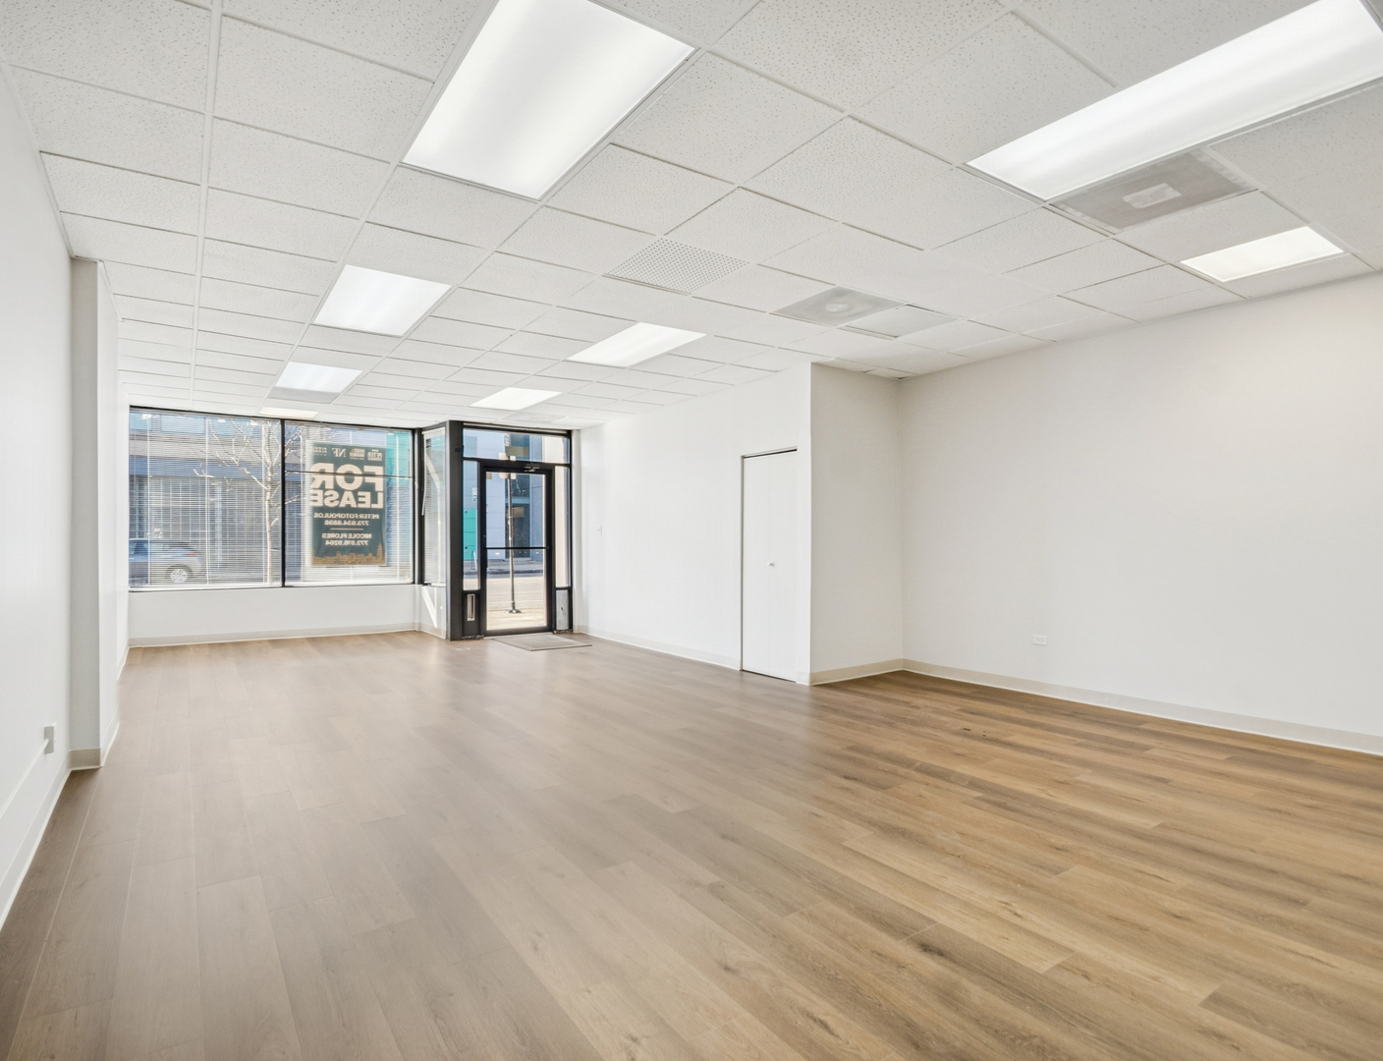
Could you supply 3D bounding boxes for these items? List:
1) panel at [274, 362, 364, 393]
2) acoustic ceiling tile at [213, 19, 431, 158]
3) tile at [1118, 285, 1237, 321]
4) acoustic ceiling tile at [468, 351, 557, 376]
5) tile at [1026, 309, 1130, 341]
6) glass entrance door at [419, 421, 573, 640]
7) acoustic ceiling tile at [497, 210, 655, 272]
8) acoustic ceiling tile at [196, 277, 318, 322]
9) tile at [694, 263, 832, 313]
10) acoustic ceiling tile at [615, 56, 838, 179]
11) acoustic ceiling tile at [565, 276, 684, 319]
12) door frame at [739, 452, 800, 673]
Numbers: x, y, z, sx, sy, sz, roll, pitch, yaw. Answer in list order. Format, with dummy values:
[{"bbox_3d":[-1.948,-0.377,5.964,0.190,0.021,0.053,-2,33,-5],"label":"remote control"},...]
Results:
[{"bbox_3d":[-3.499,-1.423,6.207,0.606,0.060,1.189,0,-2,-35],"label":"panel"},{"bbox_3d":[-1.296,-1.516,2.325,0.606,0.022,0.595,0,-2,-35],"label":"acoustic ceiling tile"},{"bbox_3d":[3.205,-1.504,4.421,0.424,0.022,0.595,0,-2,-35],"label":"tile"},{"bbox_3d":[-1.521,-1.423,5.611,0.600,0.020,0.600,-1,1,-35],"label":"acoustic ceiling tile"},{"bbox_3d":[2.795,-1.465,4.774,0.440,0.020,0.600,0,-1,-34],"label":"tile"},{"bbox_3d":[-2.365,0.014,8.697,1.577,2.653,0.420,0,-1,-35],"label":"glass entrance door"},{"bbox_3d":[-0.604,-1.487,3.438,0.600,0.020,0.600,0,-1,-34],"label":"acoustic ceiling tile"},{"bbox_3d":[-2.641,-1.403,4.050,0.600,0.020,0.600,-1,1,-35],"label":"acoustic ceiling tile"},{"bbox_3d":[0.430,-1.433,3.953,0.600,0.020,0.600,-1,1,-35],"label":"tile"},{"bbox_3d":[0.116,-1.403,2.301,0.600,0.020,0.600,-1,1,-35],"label":"acoustic ceiling tile"},{"bbox_3d":[-0.440,-1.467,4.231,0.600,0.020,0.600,0,-1,-34],"label":"acoustic ceiling tile"},{"bbox_3d":[0.732,0.315,6.150,0.120,2.021,0.768,0,-1,-35],"label":"door frame"}]

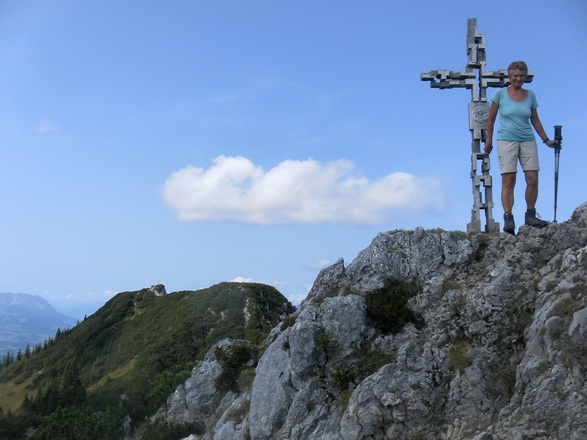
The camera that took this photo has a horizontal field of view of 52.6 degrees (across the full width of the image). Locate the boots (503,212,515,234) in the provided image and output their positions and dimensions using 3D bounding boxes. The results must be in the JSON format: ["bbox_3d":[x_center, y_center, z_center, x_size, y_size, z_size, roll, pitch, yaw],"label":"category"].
[{"bbox_3d":[2.011,0.033,5.530,0.100,0.155,0.270,-2,9,14],"label":"boots"}]

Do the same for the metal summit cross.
[{"bbox_3d":[1.872,-0.957,5.980,1.130,2.200,0.200,0,-7,1],"label":"metal summit cross"}]

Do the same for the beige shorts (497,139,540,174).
[{"bbox_3d":[2.157,-0.617,5.680,0.380,0.390,0.260,-1,-7,10],"label":"beige shorts"}]

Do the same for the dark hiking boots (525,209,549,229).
[{"bbox_3d":[2.265,-0.016,5.530,0.100,0.155,0.270,2,1,-18],"label":"dark hiking boots"}]

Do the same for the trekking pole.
[{"bbox_3d":[2.498,-0.426,5.620,0.085,0.950,0.065,3,-7,11],"label":"trekking pole"}]

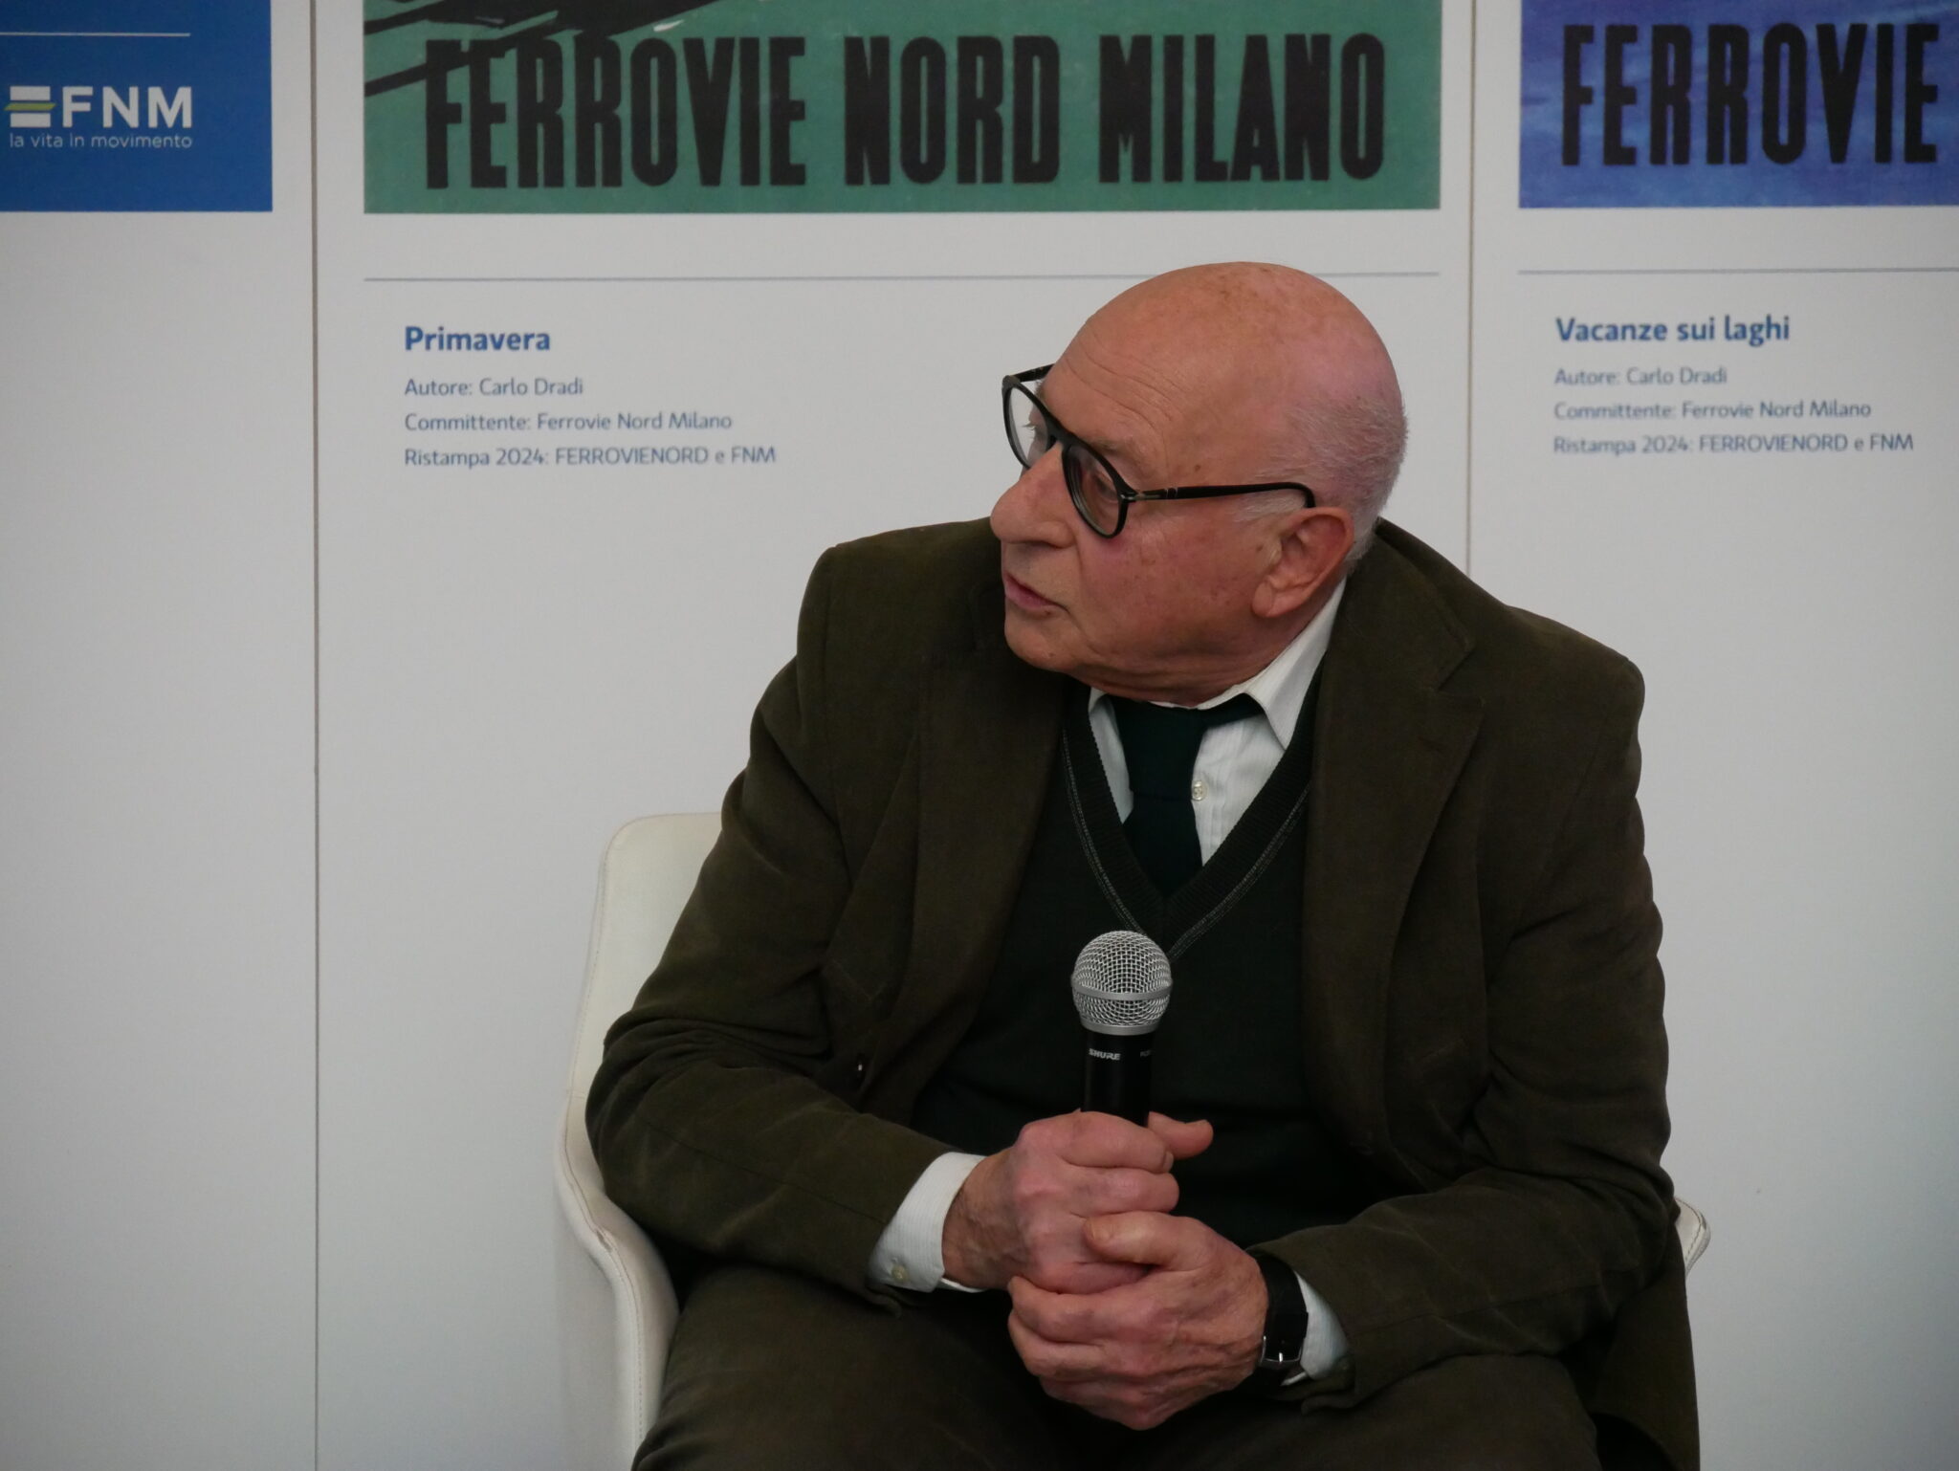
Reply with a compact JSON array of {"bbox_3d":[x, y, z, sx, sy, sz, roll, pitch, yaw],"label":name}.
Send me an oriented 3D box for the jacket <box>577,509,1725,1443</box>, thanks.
[{"bbox_3d":[0.086,0.158,6.120,0.570,0.570,0.450,1,7,10],"label":"jacket"}]

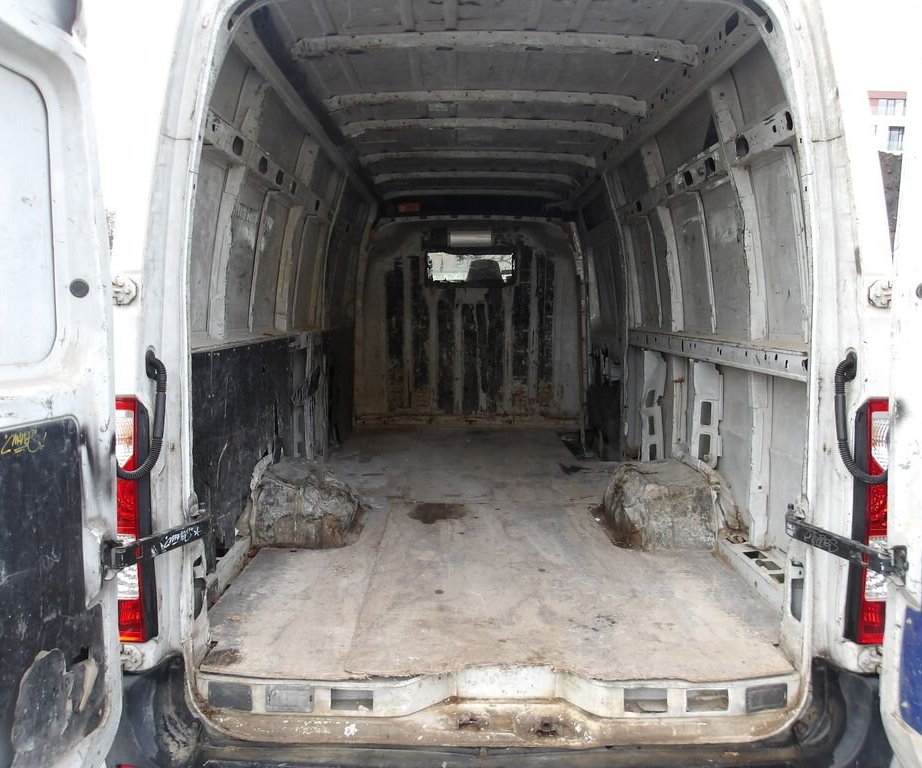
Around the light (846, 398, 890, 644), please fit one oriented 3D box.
[{"bbox_3d":[1.051,0.329,2.002,0.150,0.610,0.130,0,5,0],"label":"light"}]

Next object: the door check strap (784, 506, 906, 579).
[{"bbox_3d":[0.903,0.378,1.889,0.045,0.075,0.315,-2,6,-23],"label":"door check strap"}]

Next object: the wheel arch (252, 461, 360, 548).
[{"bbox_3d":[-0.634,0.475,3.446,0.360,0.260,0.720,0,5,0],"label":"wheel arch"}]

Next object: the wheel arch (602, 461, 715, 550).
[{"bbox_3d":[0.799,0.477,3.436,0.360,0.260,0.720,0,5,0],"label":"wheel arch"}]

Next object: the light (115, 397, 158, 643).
[{"bbox_3d":[-0.839,0.329,1.989,0.150,0.610,0.130,0,5,0],"label":"light"}]

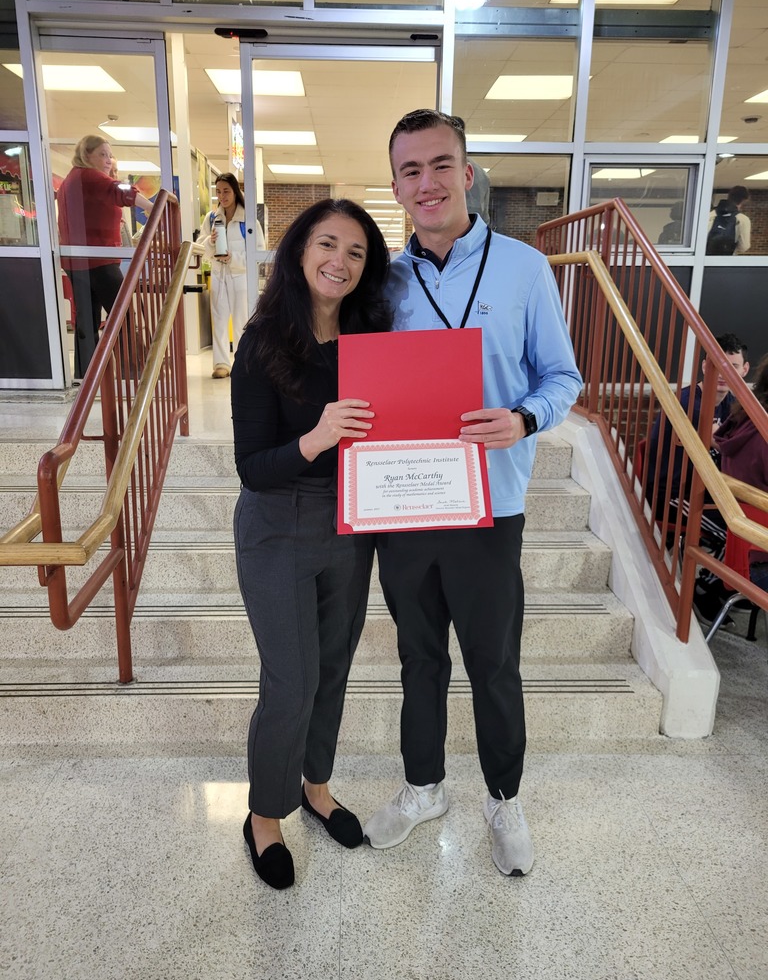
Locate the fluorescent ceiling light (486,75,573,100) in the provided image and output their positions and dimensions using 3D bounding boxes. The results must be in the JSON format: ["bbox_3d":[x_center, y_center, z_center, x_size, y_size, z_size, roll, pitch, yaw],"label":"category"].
[{"bbox_3d":[2.018,-5.331,10.141,1.200,0.100,1.200,0,14,-2],"label":"fluorescent ceiling light"}]

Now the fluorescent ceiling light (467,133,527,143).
[{"bbox_3d":[1.873,-6.241,13.683,1.200,0.100,1.200,0,14,-2],"label":"fluorescent ceiling light"}]

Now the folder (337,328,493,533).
[{"bbox_3d":[0.059,-0.126,1.573,0.305,0.450,0.040,-2,-20,4],"label":"folder"}]

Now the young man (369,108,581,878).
[{"bbox_3d":[0.166,0.083,1.857,0.560,1.820,0.420,1,14,3],"label":"young man"}]

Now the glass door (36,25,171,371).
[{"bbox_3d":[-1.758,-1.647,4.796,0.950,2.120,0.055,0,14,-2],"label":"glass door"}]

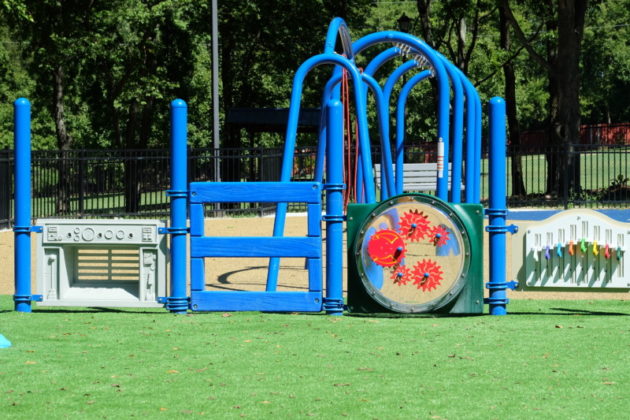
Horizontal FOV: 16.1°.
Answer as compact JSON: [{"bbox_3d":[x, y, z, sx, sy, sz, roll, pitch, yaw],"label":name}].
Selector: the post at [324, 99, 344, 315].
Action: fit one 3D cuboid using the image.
[{"bbox_3d":[0.154,-0.023,17.120,0.140,1.665,0.140,0,2,4],"label":"post"}]

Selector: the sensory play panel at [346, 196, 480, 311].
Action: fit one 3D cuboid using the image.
[{"bbox_3d":[0.775,0.335,17.050,1.040,0.920,0.140,0,2,4],"label":"sensory play panel"}]

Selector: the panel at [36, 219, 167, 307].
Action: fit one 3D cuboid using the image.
[{"bbox_3d":[-1.645,0.406,17.200,1.000,0.680,0.200,0,2,5],"label":"panel"}]

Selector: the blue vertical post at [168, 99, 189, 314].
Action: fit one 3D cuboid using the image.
[{"bbox_3d":[-1.051,-0.027,17.200,0.140,1.660,0.140,0,2,4],"label":"blue vertical post"}]

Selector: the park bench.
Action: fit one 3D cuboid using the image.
[{"bbox_3d":[1.872,-0.387,40.000,1.480,0.880,0.600,0,2,-15],"label":"park bench"}]

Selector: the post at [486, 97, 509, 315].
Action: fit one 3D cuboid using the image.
[{"bbox_3d":[1.399,-0.031,17.000,0.140,1.670,0.140,0,2,4],"label":"post"}]

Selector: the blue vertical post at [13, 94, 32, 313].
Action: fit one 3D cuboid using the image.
[{"bbox_3d":[-2.263,-0.037,17.250,0.140,1.660,0.140,0,2,4],"label":"blue vertical post"}]

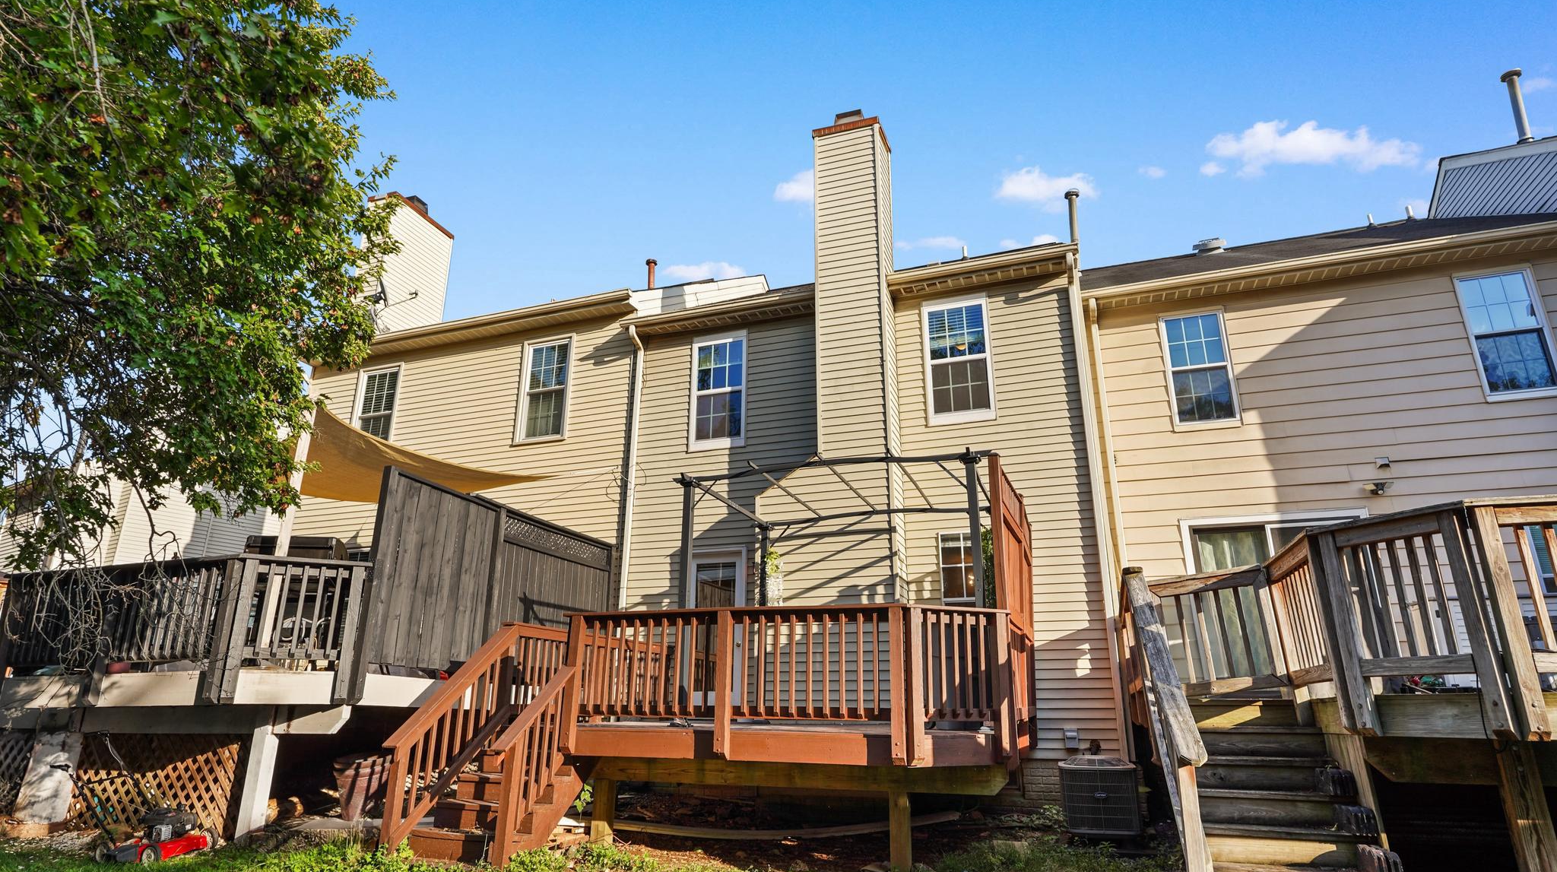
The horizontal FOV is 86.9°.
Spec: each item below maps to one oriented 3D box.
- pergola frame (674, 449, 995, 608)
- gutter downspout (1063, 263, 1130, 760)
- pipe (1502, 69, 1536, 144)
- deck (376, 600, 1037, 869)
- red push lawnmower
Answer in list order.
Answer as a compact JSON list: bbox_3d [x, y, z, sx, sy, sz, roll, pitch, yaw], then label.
[{"bbox_3d":[0.741,1.583,7.873,2.940,2.260,2.480,-6,-19,19],"label":"pergola frame"},{"bbox_3d":[3.552,0.706,9.160,0.110,5.800,0.420,-6,-19,19],"label":"gutter downspout"},{"bbox_3d":[10.646,-4.743,11.797,0.230,1.180,0.230,-6,-19,19],"label":"pipe"},{"bbox_3d":[-0.160,2.710,7.646,4.780,1.860,4.500,-6,-19,19],"label":"deck"},{"bbox_3d":[-5.012,2.854,6.514,0.550,0.980,1.420,-2,-18,7],"label":"red push lawnmower"}]

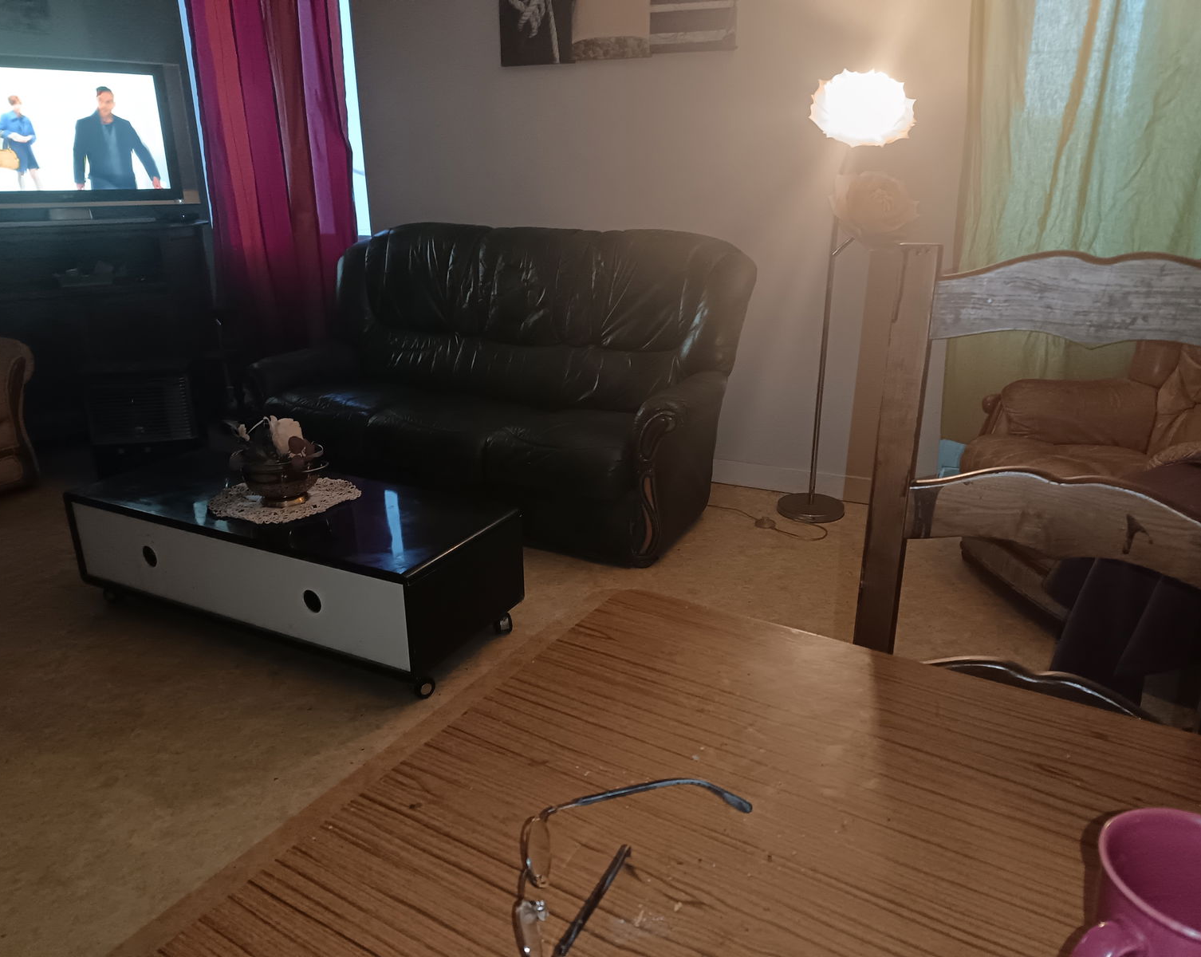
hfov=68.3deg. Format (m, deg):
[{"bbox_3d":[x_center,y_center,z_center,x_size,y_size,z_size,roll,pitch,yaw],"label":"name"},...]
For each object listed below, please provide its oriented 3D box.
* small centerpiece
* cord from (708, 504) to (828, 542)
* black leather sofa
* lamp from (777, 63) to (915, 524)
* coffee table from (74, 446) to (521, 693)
[{"bbox_3d":[-0.861,-0.045,2.367,0.241,0.230,0.197,2,19,8],"label":"small centerpiece"},{"bbox_3d":[0.590,0.141,3.203,0.492,0.029,0.155,12,22,33],"label":"cord"},{"bbox_3d":[-0.386,-0.404,3.288,1.752,1.021,0.824,7,20,21],"label":"black leather sofa"},{"bbox_3d":[0.842,-0.576,3.031,0.389,1.491,0.331,7,20,21],"label":"lamp"},{"bbox_3d":[-0.848,0.230,2.452,1.191,0.348,0.477,9,20,26],"label":"coffee table"}]

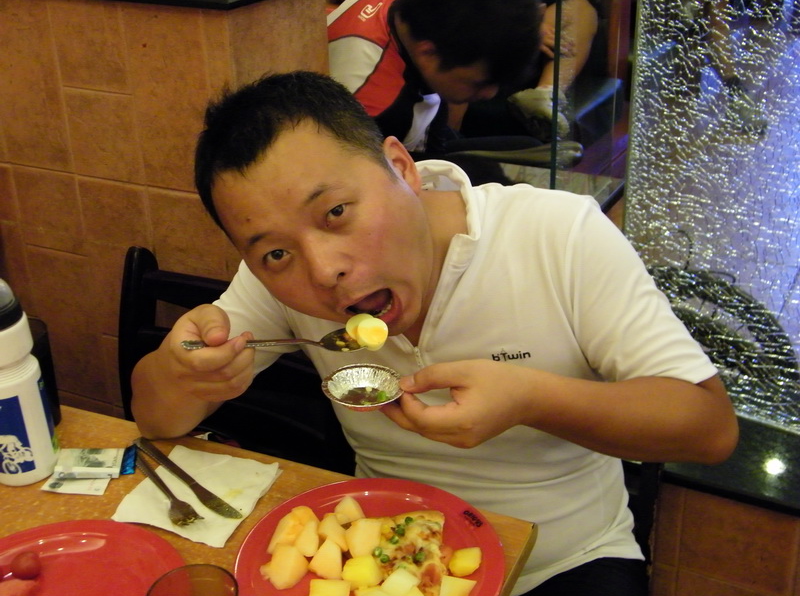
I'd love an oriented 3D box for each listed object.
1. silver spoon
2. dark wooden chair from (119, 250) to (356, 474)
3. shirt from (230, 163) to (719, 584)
[{"bbox_3d":[-0.112,0.041,0.868,0.175,0.022,0.037,-1,21,15],"label":"silver spoon"},{"bbox_3d":[-0.298,0.454,1.259,0.410,0.874,0.480,10,25,28],"label":"dark wooden chair"},{"bbox_3d":[0.085,0.090,1.080,0.520,0.530,0.310,9,36,24],"label":"shirt"}]

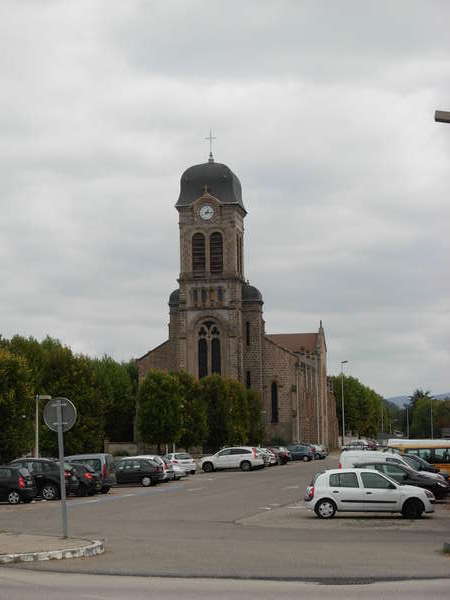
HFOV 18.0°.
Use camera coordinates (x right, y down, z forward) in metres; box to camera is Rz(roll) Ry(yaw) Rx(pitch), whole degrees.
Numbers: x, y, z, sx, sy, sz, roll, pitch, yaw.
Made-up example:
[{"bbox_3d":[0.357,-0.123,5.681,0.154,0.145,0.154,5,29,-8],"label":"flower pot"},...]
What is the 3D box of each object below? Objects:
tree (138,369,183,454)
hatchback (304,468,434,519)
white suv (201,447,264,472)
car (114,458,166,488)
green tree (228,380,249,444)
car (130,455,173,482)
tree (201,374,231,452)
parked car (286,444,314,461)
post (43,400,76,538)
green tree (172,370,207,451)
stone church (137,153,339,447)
[{"bbox_3d":[-4.286,7.983,93.000,2.800,6.750,2.900,-2,-6,9],"label":"tree"},{"bbox_3d":[4.272,5.599,41.517,3.810,1.420,1.640,-1,-5,2],"label":"hatchback"},{"bbox_3d":[0.553,11.031,98.300,4.550,1.680,1.820,-2,-6,9],"label":"white suv"},{"bbox_3d":[-5.186,8.785,72.305,4.050,1.420,1.680,-2,-6,12],"label":"car"},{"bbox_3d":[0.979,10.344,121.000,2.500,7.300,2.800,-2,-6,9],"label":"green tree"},{"bbox_3d":[-4.927,9.084,75.833,4.100,1.490,1.720,-2,-6,12],"label":"car"},{"bbox_3d":[-0.799,9.529,112.348,2.600,7.300,2.600,-1,-5,0],"label":"tree"},{"bbox_3d":[6.530,14.460,134.500,4.200,1.560,1.780,-2,-6,9],"label":"parked car"},{"bbox_3d":[-3.077,3.170,26.900,0.650,2.660,0.100,-4,-6,9],"label":"post"},{"bbox_3d":[-2.634,8.646,102.344,2.600,7.200,2.600,-1,-5,0],"label":"green tree"},{"bbox_3d":[2.414,2.479,185.972,19.300,35.300,44.000,-2,-6,11],"label":"stone church"}]

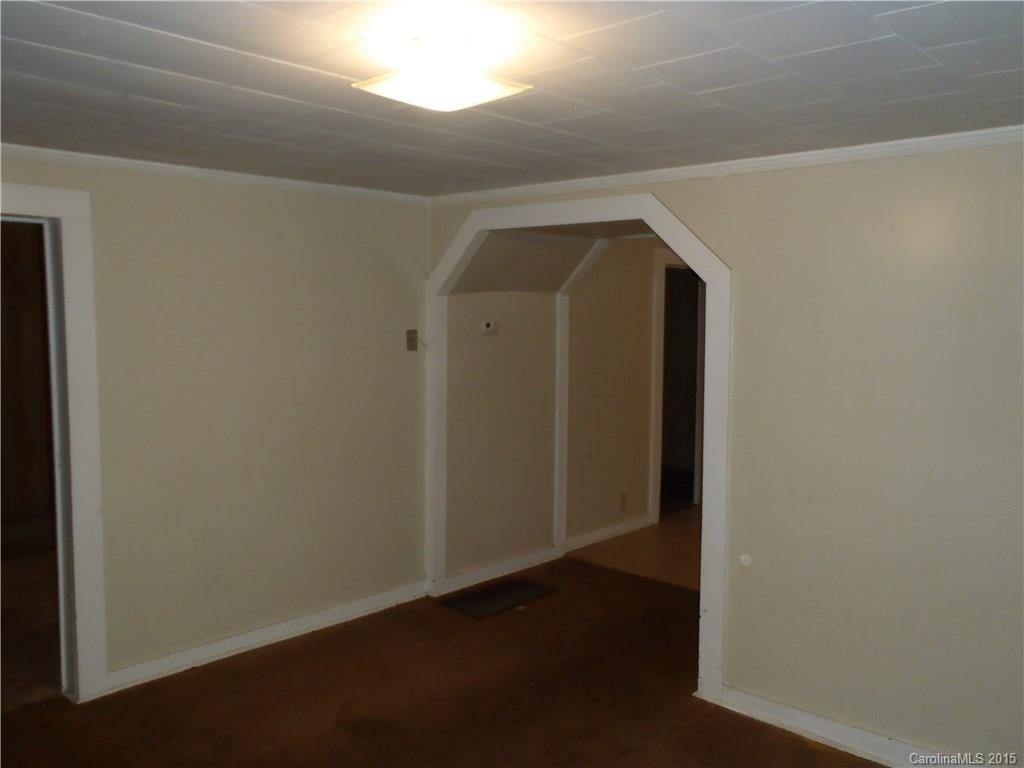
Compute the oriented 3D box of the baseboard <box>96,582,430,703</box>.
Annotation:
[{"bbox_3d":[-1.153,1.245,4.212,0.030,0.097,1.844,5,7,43],"label":"baseboard"}]

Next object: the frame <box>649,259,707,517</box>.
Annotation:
[{"bbox_3d":[1.412,0.012,6.851,0.150,2.145,1.009,5,7,43],"label":"frame"}]

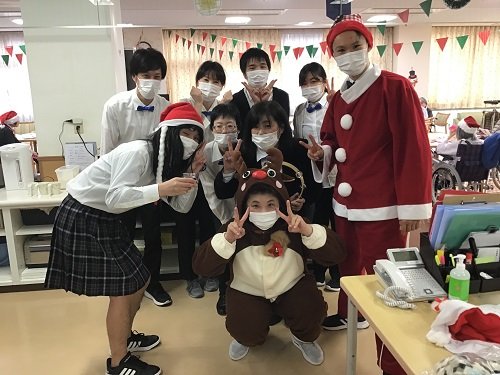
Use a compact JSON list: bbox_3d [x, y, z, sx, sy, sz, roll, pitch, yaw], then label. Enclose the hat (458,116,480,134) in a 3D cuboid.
[{"bbox_3d":[2.255,-0.637,4.600,0.220,0.180,0.230,-8,13,-30],"label":"hat"}]

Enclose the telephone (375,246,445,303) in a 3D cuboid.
[{"bbox_3d":[0.554,0.289,1.559,0.172,0.110,0.230,-3,12,-7],"label":"telephone"}]

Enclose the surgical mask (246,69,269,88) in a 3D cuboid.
[{"bbox_3d":[0.052,-0.720,2.970,0.148,0.115,0.075,-1,14,-1],"label":"surgical mask"}]

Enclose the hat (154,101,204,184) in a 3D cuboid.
[{"bbox_3d":[-0.326,-0.217,2.147,0.240,0.380,0.210,10,17,44],"label":"hat"}]

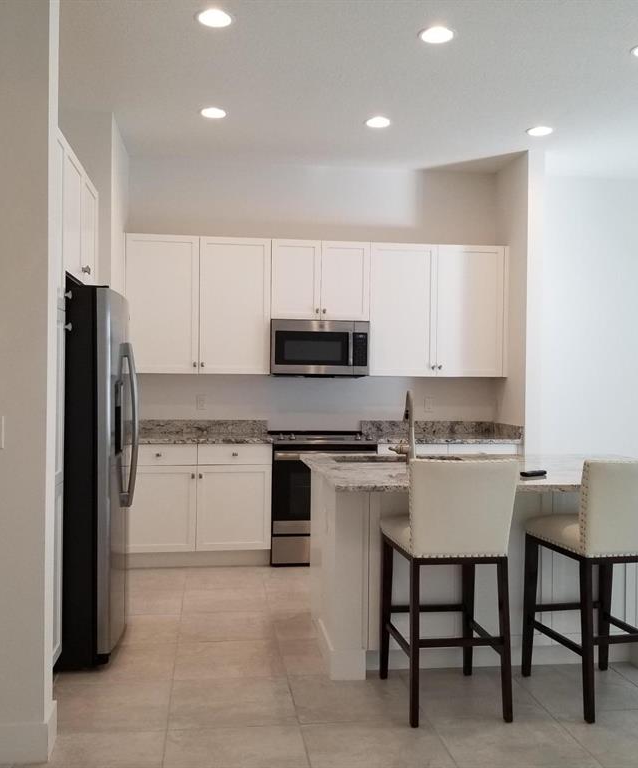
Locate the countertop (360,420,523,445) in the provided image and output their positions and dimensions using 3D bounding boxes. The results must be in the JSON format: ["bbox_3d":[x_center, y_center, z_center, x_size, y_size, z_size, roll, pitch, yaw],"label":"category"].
[{"bbox_3d":[0.930,0.377,5.918,1.100,0.136,0.650,1,0,-8],"label":"countertop"}]

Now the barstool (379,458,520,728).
[{"bbox_3d":[0.525,0.801,3.256,0.430,1.060,0.570,1,0,-9],"label":"barstool"}]

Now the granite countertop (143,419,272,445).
[{"bbox_3d":[-0.898,0.356,5.667,1.070,0.136,0.650,1,0,-8],"label":"granite countertop"}]

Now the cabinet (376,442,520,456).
[{"bbox_3d":[0.913,0.867,5.923,1.080,0.840,0.620,1,0,-8],"label":"cabinet"}]

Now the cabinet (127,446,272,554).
[{"bbox_3d":[-0.902,0.846,5.674,1.065,0.840,0.620,1,0,-8],"label":"cabinet"}]

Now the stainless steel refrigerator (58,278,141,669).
[{"bbox_3d":[-1.360,0.421,3.934,0.865,1.770,0.910,1,0,-8],"label":"stainless steel refrigerator"}]

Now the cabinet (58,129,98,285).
[{"bbox_3d":[-1.492,-0.800,3.839,0.610,0.590,0.980,1,0,-8],"label":"cabinet"}]

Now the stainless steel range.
[{"bbox_3d":[0.006,0.851,5.769,0.760,0.930,0.680,1,0,-8],"label":"stainless steel range"}]

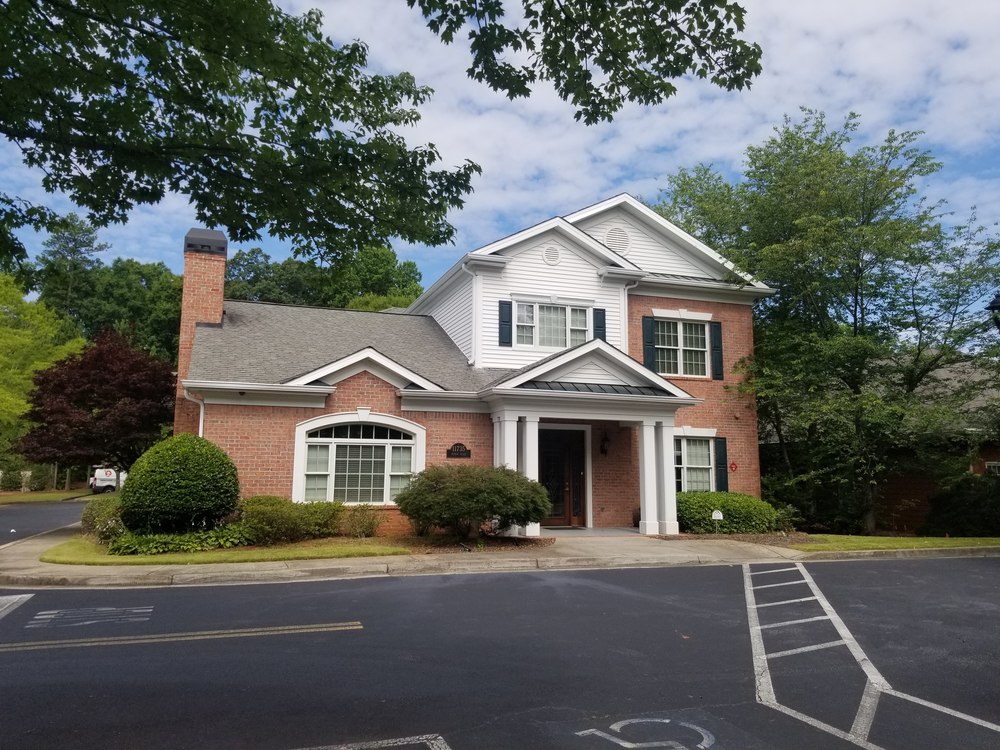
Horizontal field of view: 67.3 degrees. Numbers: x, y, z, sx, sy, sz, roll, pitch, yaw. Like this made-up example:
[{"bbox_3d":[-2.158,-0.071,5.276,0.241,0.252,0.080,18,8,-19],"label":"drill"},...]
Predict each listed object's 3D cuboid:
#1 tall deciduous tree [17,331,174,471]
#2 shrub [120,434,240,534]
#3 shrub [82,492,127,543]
[{"bbox_3d":[-17.642,1.553,32.929,6.600,7.095,6.500,3,-10,-17],"label":"tall deciduous tree"},{"bbox_3d":[-5.852,2.085,13.732,2.040,1.910,2.060,3,-10,-17],"label":"shrub"},{"bbox_3d":[-7.382,2.642,13.928,0.920,0.900,1.050,3,-10,-17],"label":"shrub"}]

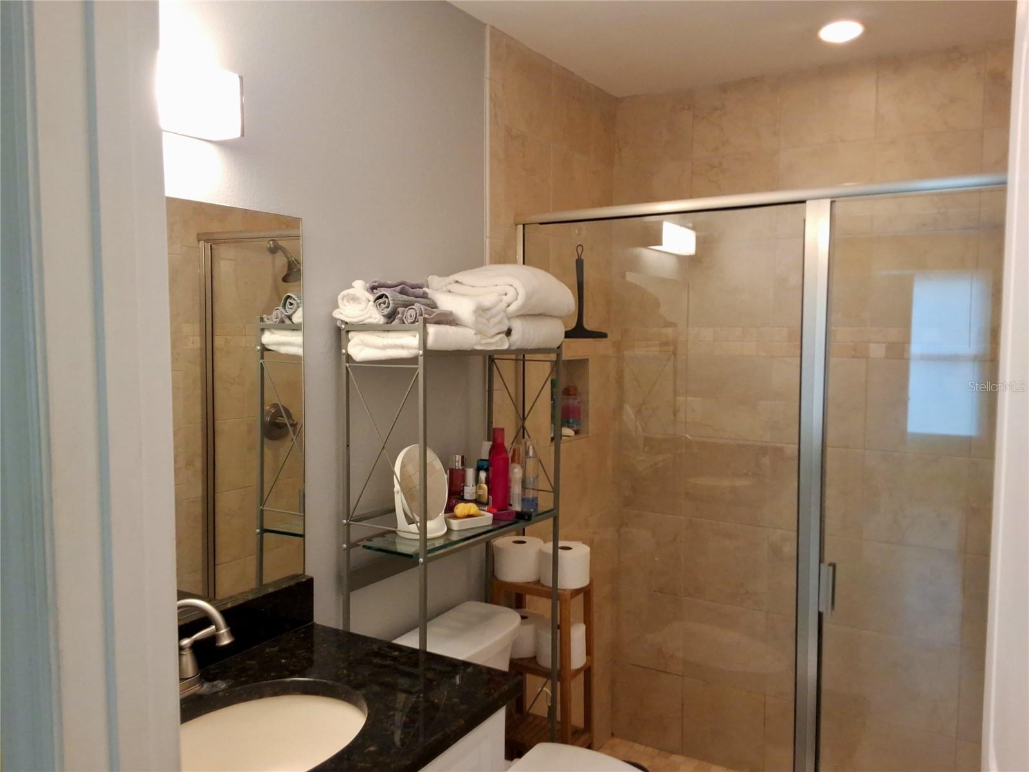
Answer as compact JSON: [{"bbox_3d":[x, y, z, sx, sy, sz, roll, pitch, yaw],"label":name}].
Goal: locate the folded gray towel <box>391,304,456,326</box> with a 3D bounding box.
[{"bbox_3d":[-0.192,-0.157,1.865,0.070,0.047,0.160,2,4,33],"label":"folded gray towel"}]

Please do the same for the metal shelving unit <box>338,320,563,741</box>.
[{"bbox_3d":[-0.137,0.630,2.125,0.250,1.595,0.600,2,4,33],"label":"metal shelving unit"}]

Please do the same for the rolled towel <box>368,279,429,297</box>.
[{"bbox_3d":[-0.269,-0.217,1.972,0.050,0.050,0.220,2,4,33],"label":"rolled towel"}]

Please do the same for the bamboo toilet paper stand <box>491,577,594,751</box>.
[{"bbox_3d":[0.078,0.979,2.508,0.273,0.825,0.155,3,5,31],"label":"bamboo toilet paper stand"}]

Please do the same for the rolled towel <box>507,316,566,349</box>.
[{"bbox_3d":[-0.038,-0.135,2.199,0.265,0.085,0.265,2,4,33],"label":"rolled towel"}]

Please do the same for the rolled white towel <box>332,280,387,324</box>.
[{"bbox_3d":[-0.305,-0.185,1.937,0.130,0.090,0.220,2,4,33],"label":"rolled white towel"}]

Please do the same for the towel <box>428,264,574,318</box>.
[{"bbox_3d":[-0.030,-0.242,2.191,0.280,0.130,0.290,2,4,33],"label":"towel"}]

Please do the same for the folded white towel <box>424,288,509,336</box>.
[{"bbox_3d":[-0.120,-0.170,2.006,0.215,0.099,0.155,2,4,33],"label":"folded white towel"}]

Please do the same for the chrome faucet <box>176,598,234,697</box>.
[{"bbox_3d":[-0.559,0.460,1.423,0.210,0.201,0.218,3,5,31],"label":"chrome faucet"}]

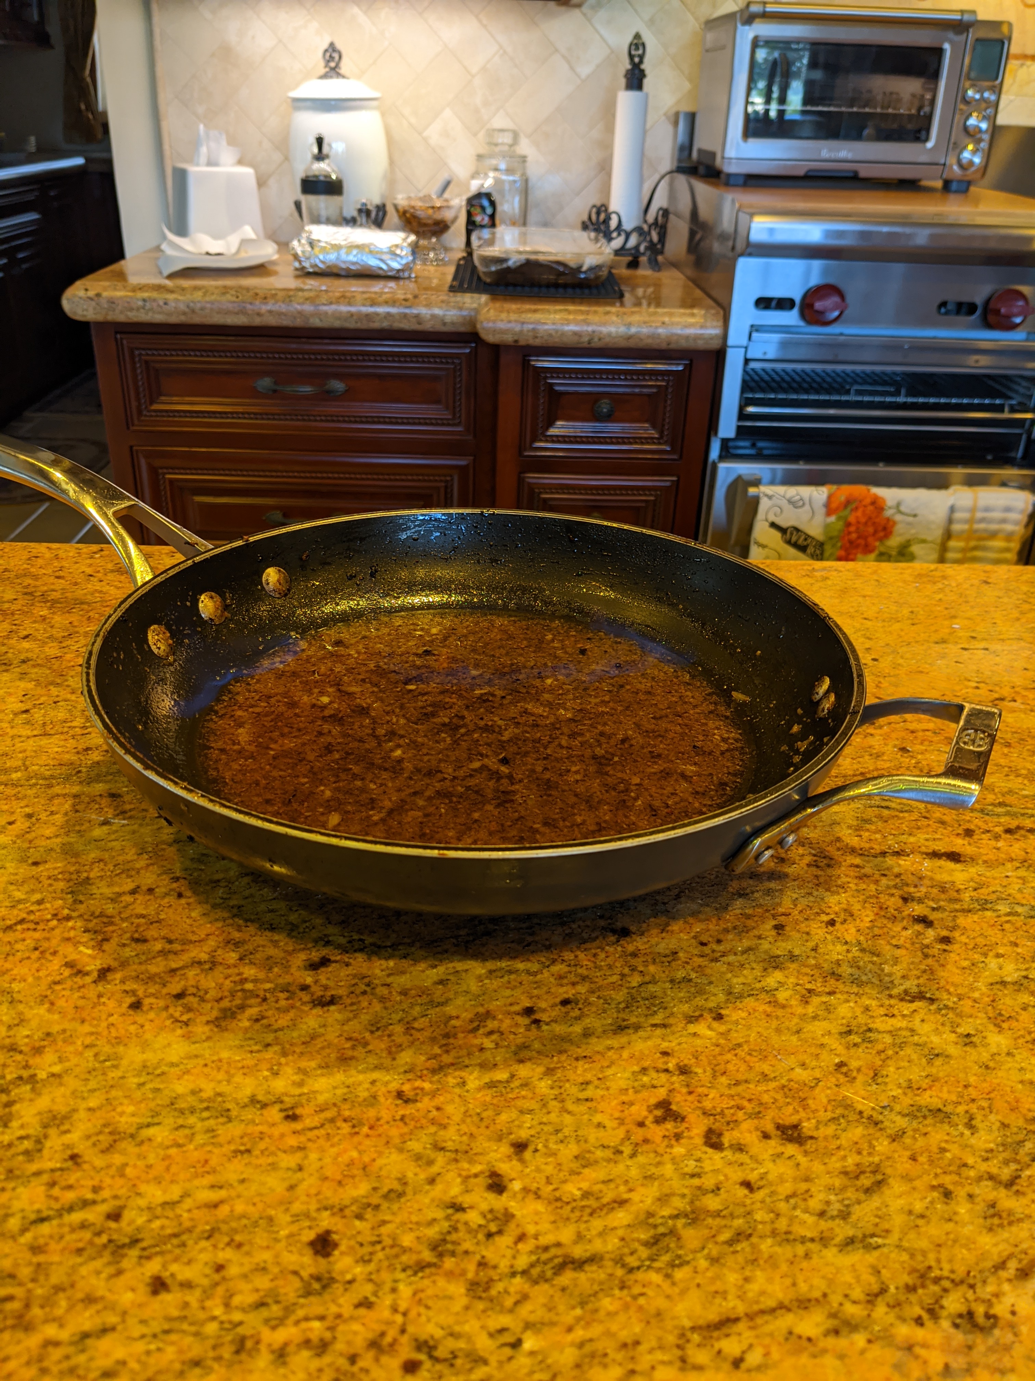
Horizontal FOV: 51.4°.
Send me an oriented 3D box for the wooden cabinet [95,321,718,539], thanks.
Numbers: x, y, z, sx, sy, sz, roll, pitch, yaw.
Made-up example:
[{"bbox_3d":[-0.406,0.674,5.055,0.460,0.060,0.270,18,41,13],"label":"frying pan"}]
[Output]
[{"bbox_3d":[-0.208,-0.334,2.180,1.005,0.861,0.693,1,29,-2],"label":"wooden cabinet"}]

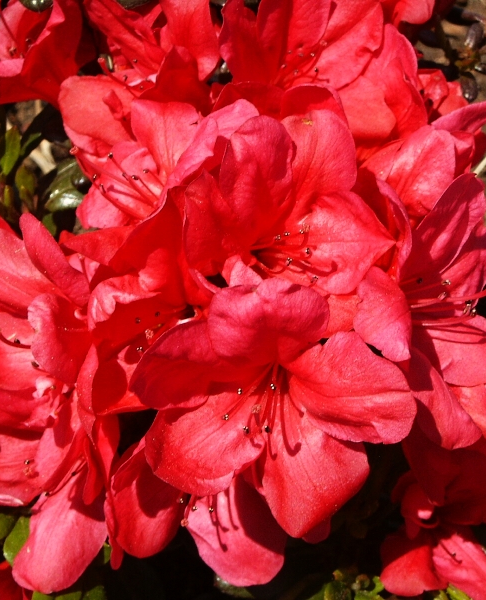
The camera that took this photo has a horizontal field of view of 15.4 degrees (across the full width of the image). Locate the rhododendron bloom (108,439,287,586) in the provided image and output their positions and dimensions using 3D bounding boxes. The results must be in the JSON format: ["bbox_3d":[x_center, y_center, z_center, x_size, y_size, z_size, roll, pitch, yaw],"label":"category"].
[{"bbox_3d":[-0.008,0.050,0.455,0.056,0.052,0.038,5,22,11],"label":"rhododendron bloom"}]

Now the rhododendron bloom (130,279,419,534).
[{"bbox_3d":[0.007,0.025,0.430,0.067,0.060,0.038,2,21,4],"label":"rhododendron bloom"}]

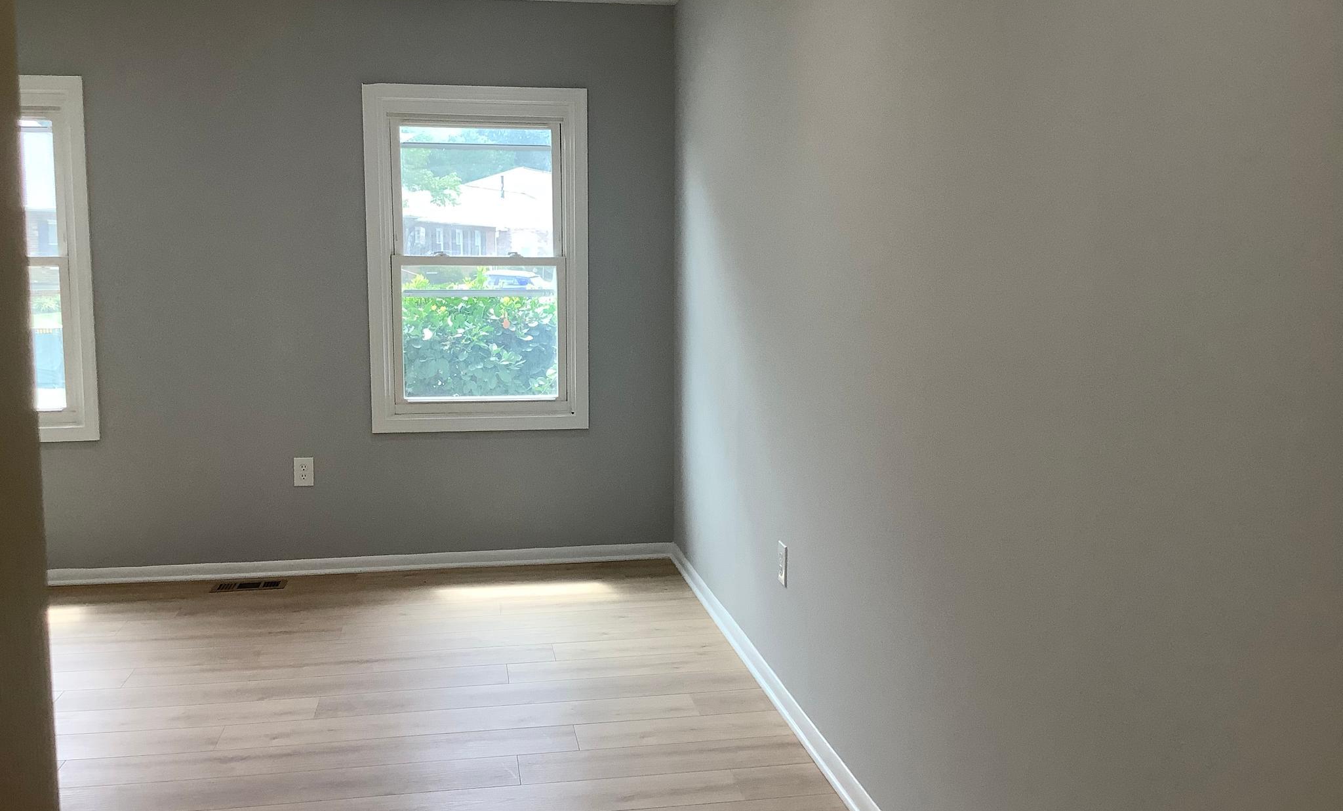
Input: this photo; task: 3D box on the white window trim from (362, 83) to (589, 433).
[{"bbox_3d":[-0.822,-0.615,5.160,0.931,1.454,0.100,-1,7,-10],"label":"white window trim"}]

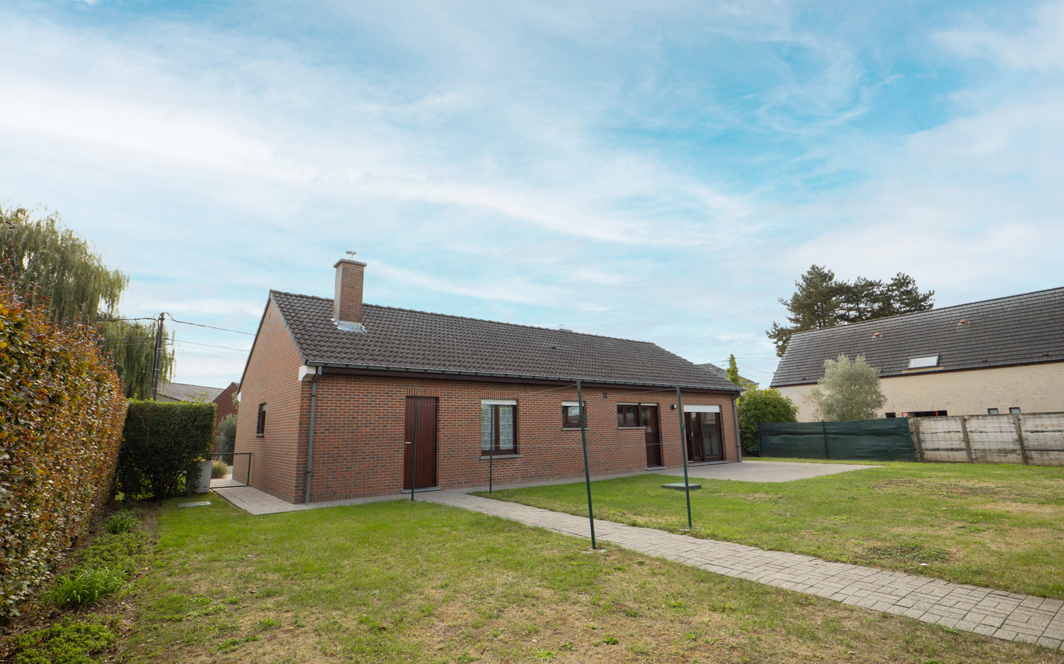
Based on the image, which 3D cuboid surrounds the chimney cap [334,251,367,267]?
[{"bbox_3d":[-5.197,-2.076,14.135,0.716,0.473,0.660,8,-15,-37],"label":"chimney cap"}]

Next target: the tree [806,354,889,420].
[{"bbox_3d":[14.232,3.289,22.406,3.000,4.550,3.000,8,-15,-37],"label":"tree"}]

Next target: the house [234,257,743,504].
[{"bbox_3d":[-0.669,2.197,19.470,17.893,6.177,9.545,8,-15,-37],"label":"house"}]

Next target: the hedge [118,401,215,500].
[{"bbox_3d":[-8.837,2.821,11.780,2.050,2.250,0.950,8,-15,-37],"label":"hedge"}]

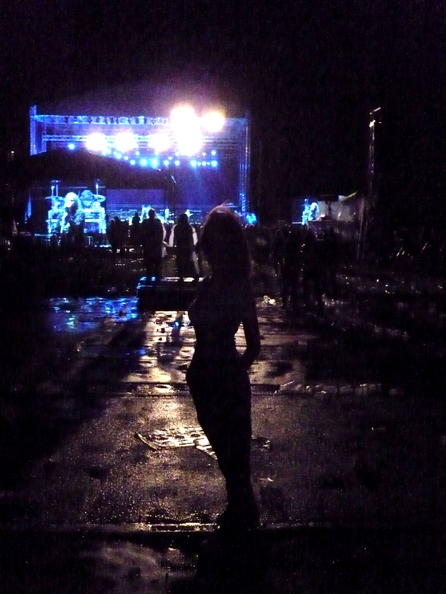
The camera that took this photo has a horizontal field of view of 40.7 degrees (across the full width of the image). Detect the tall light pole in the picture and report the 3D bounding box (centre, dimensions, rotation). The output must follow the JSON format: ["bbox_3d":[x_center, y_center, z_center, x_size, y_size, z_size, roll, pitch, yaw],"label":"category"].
[{"bbox_3d":[6.830,-5.130,28.000,0.700,7.300,0.500,0,6,0],"label":"tall light pole"}]

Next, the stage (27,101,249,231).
[{"bbox_3d":[-7.220,-11.194,54.465,18.500,11.000,9.000,0,6,-3],"label":"stage"}]

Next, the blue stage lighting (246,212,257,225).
[{"bbox_3d":[2.370,-6.530,50.000,0.800,1.000,0.600,0,6,0],"label":"blue stage lighting"}]

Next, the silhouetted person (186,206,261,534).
[{"bbox_3d":[0.005,0.389,3.020,0.400,1.640,0.290,5,8,41],"label":"silhouetted person"}]

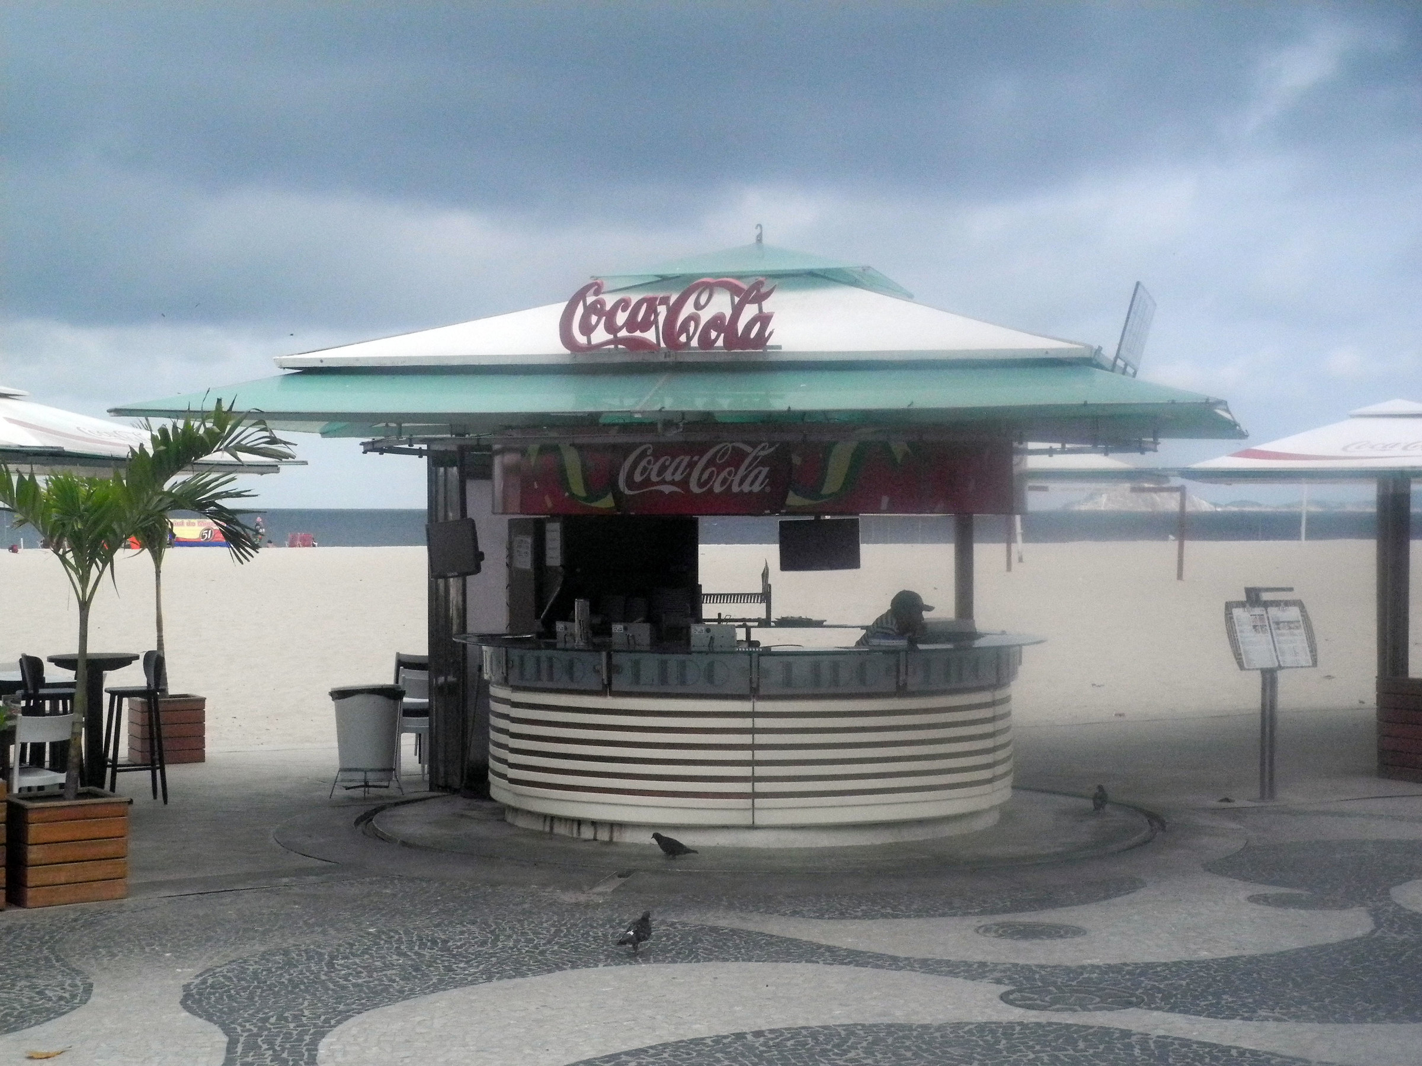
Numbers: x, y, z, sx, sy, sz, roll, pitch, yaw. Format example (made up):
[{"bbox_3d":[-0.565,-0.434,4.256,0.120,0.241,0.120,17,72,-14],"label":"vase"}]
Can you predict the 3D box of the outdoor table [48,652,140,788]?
[{"bbox_3d":[-4.205,1.349,17.064,0.625,1.030,0.625,0,1,-33],"label":"outdoor table"}]

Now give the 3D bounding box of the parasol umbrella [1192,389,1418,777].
[{"bbox_3d":[5.439,0.429,19.895,3.150,2.950,3.150,0,1,15],"label":"parasol umbrella"}]

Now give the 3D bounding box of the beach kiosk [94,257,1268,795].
[{"bbox_3d":[0.330,-0.048,16.750,6.300,3.830,6.350,0,1,13],"label":"beach kiosk"}]

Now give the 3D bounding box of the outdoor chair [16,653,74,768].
[{"bbox_3d":[-4.450,1.345,16.934,0.430,1.040,0.400,0,1,-28],"label":"outdoor chair"}]

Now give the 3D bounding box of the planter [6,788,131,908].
[{"bbox_3d":[-3.400,1.645,13.117,0.540,0.515,0.540,0,1,-33],"label":"planter"}]

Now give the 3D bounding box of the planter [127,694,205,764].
[{"bbox_3d":[-4.380,1.584,20.116,0.515,0.500,0.515,0,1,-25],"label":"planter"}]

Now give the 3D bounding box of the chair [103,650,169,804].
[{"bbox_3d":[-3.950,1.337,17.194,0.430,1.050,0.400,0,1,-28],"label":"chair"}]

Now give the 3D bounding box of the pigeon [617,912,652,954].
[{"bbox_3d":[-0.347,1.816,11.458,0.260,0.205,0.120,0,1,-40],"label":"pigeon"}]

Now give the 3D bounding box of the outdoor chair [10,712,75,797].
[{"bbox_3d":[-4.040,1.479,14.995,0.440,0.810,0.480,0,1,-34],"label":"outdoor chair"}]

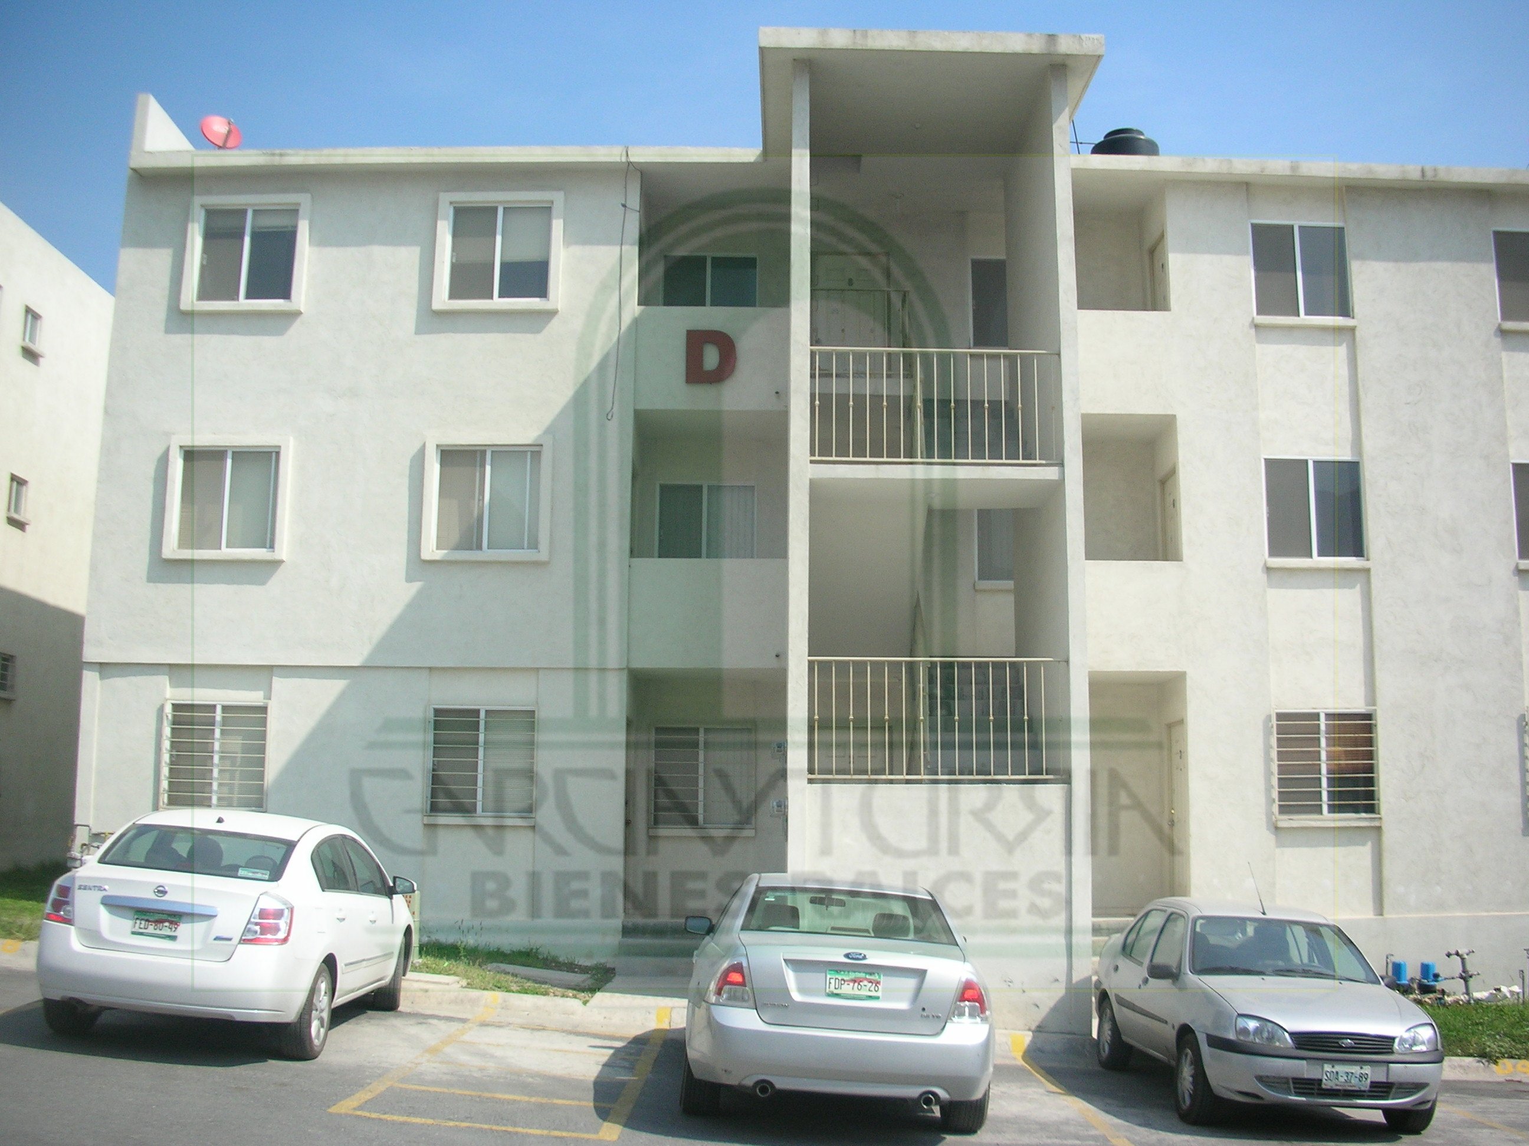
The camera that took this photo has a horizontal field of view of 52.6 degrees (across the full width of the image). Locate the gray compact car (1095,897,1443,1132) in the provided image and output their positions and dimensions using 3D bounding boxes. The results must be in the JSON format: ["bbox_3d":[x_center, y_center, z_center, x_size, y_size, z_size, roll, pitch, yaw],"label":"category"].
[{"bbox_3d":[3.604,3.211,11.623,1.670,1.410,4.140,2,-10,0],"label":"gray compact car"}]

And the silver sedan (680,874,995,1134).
[{"bbox_3d":[0.433,2.750,10.418,1.900,1.450,4.830,4,-10,0],"label":"silver sedan"}]

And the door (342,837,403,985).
[{"bbox_3d":[-3.063,2.624,12.024,0.250,1.130,1.100,7,-9,-2],"label":"door"}]

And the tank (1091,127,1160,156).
[{"bbox_3d":[4.645,-5.206,19.834,0.880,1.040,0.880,1,-10,-1],"label":"tank"}]

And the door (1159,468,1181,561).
[{"bbox_3d":[4.710,-0.087,17.869,0.060,2.100,0.820,1,-10,-1],"label":"door"}]

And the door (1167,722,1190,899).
[{"bbox_3d":[4.344,2.605,16.250,0.090,2.050,0.820,1,-9,-1],"label":"door"}]

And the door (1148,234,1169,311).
[{"bbox_3d":[4.732,-2.918,18.355,0.060,2.100,0.820,1,-10,-1],"label":"door"}]

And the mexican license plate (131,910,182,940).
[{"bbox_3d":[-3.651,2.119,9.286,0.300,0.150,0.015,5,-13,-2],"label":"mexican license plate"}]

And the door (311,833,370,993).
[{"bbox_3d":[-3.019,2.461,10.987,0.250,1.130,1.050,7,-9,-2],"label":"door"}]

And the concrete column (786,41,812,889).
[{"bbox_3d":[0.306,-0.469,13.640,0.180,8.500,0.200,1,-9,-1],"label":"concrete column"}]

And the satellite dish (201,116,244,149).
[{"bbox_3d":[-6.706,-5.496,19.159,0.540,0.540,0.300,8,-26,-37],"label":"satellite dish"}]

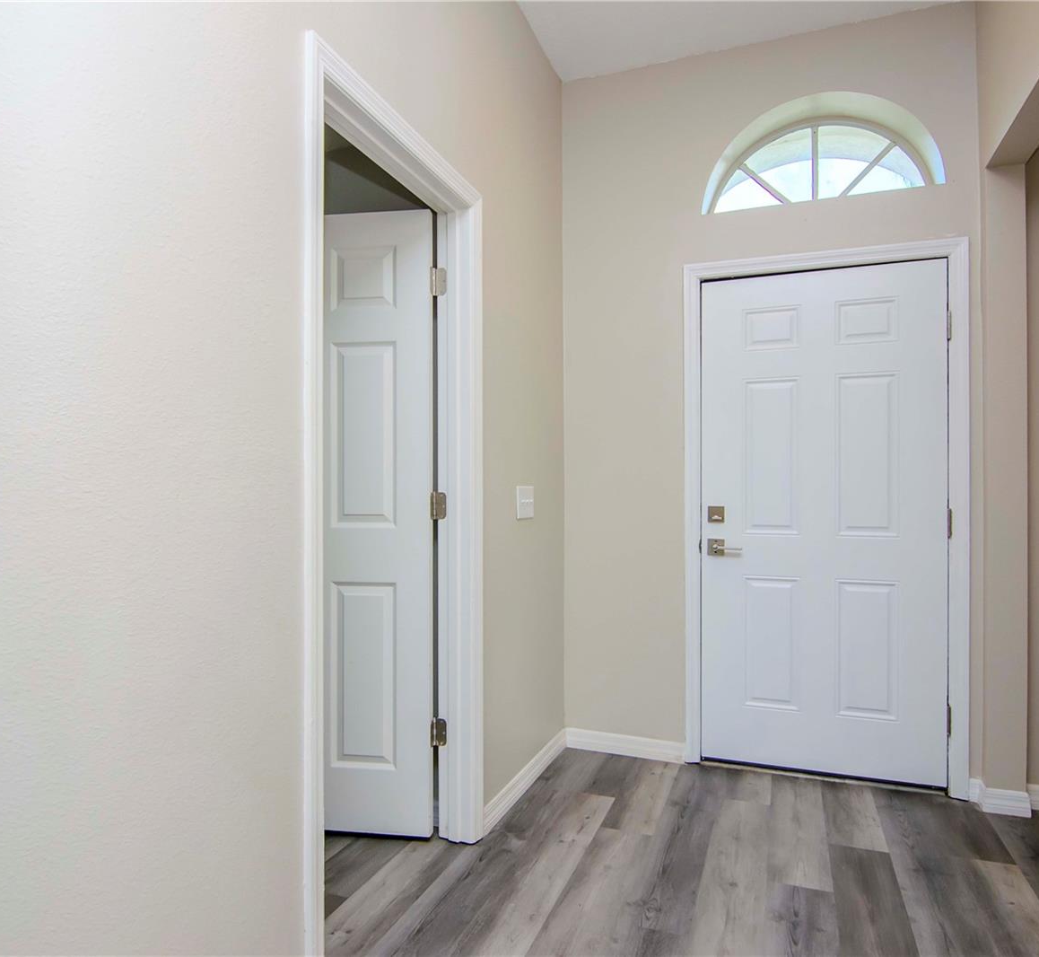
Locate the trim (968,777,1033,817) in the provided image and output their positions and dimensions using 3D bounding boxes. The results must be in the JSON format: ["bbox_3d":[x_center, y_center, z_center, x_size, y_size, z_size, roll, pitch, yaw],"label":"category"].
[{"bbox_3d":[1.734,1.148,2.306,0.165,0.092,0.078,0,-1,18],"label":"trim"}]

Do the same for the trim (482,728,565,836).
[{"bbox_3d":[0.033,1.149,2.480,0.016,0.092,0.801,0,-1,23],"label":"trim"}]

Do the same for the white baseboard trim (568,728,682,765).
[{"bbox_3d":[0.450,1.152,2.771,0.524,0.092,0.016,0,-1,18],"label":"white baseboard trim"}]

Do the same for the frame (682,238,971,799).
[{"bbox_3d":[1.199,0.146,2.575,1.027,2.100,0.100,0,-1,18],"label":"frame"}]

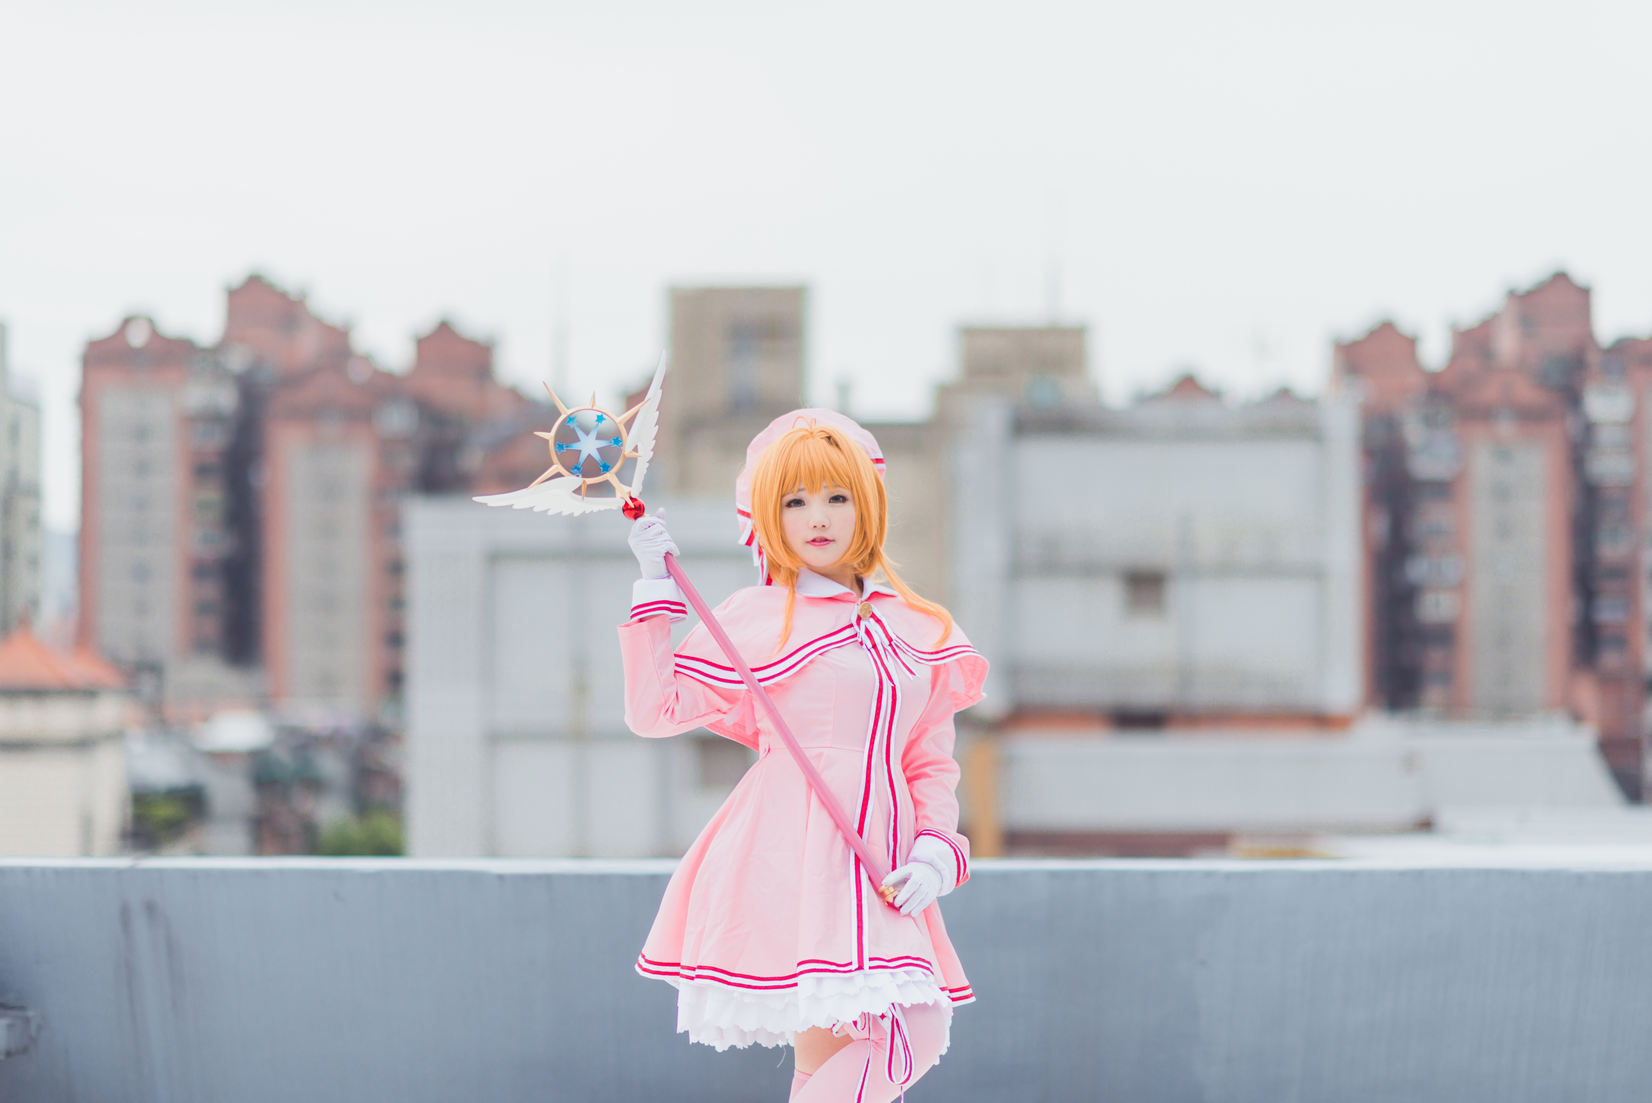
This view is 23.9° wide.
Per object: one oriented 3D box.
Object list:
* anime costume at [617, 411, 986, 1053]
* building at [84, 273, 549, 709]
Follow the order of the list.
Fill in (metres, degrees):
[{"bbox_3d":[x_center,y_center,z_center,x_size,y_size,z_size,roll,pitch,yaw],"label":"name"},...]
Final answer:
[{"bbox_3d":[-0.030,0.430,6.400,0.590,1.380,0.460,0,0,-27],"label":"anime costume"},{"bbox_3d":[-44.000,-3.000,341.000,43.000,43.000,25.000,0,0,0],"label":"building"}]

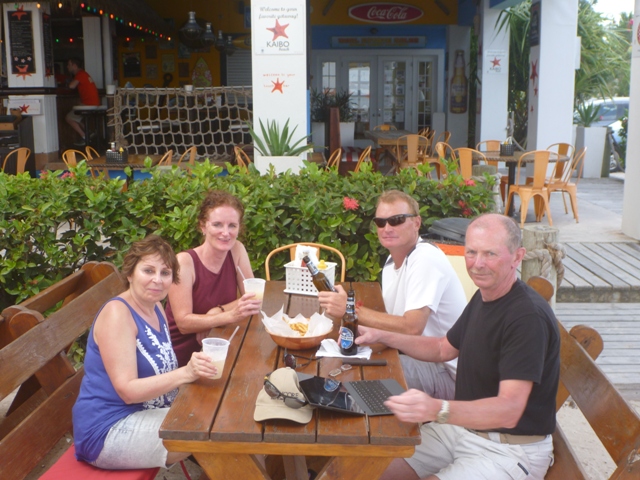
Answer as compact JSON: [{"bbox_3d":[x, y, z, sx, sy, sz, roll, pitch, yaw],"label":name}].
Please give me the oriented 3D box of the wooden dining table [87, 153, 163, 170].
[{"bbox_3d":[-2.000,-0.464,7.954,0.660,0.750,1.050,0,11,-2],"label":"wooden dining table"}]

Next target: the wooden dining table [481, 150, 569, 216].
[{"bbox_3d":[2.341,-0.618,8.879,1.150,0.750,1.130,0,11,0],"label":"wooden dining table"}]

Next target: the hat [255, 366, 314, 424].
[{"bbox_3d":[-0.103,0.455,2.326,0.180,0.118,0.255,1,11,3],"label":"hat"}]

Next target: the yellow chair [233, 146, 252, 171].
[{"bbox_3d":[-0.754,-0.682,9.042,0.480,0.850,0.440,1,11,7],"label":"yellow chair"}]

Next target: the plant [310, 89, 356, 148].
[{"bbox_3d":[0.250,-2.032,14.068,0.860,1.540,0.600,0,11,2],"label":"plant"}]

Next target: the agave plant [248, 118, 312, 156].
[{"bbox_3d":[-0.365,-0.937,7.000,0.620,0.370,0.600,0,11,0],"label":"agave plant"}]

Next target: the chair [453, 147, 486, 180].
[{"bbox_3d":[1.851,-0.673,8.921,0.510,0.850,0.460,-10,14,-42],"label":"chair"}]

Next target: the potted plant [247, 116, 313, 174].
[{"bbox_3d":[-0.374,-0.496,6.981,0.640,1.260,0.600,0,11,0],"label":"potted plant"}]

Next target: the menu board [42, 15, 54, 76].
[{"bbox_3d":[-3.842,-2.761,10.720,0.030,0.850,0.330,0,11,0],"label":"menu board"}]

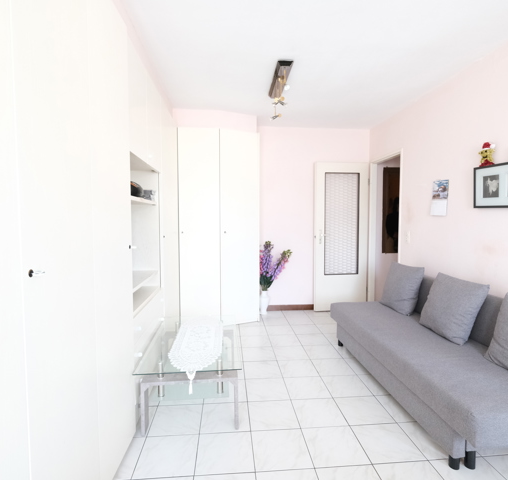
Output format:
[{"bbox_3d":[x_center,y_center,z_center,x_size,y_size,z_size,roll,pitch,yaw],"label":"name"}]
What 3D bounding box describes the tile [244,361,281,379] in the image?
[{"bbox_3d":[0.073,1.106,2.548,0.300,0.010,0.300,0,4,-5],"label":"tile"}]

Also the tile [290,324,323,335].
[{"bbox_3d":[0.595,1.030,3.434,0.298,0.012,0.297,0,3,-5],"label":"tile"}]

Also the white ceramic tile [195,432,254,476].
[{"bbox_3d":[-0.156,1.165,1.643,0.300,0.010,0.300,0,4,-5],"label":"white ceramic tile"}]

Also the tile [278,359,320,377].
[{"bbox_3d":[0.368,1.084,2.532,0.298,0.012,0.297,0,3,-5],"label":"tile"}]

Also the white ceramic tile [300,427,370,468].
[{"bbox_3d":[0.450,1.156,1.682,0.300,0.010,0.298,0,3,-5],"label":"white ceramic tile"}]

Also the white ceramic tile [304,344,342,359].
[{"bbox_3d":[0.656,1.084,2.888,0.300,0.010,0.298,0,3,-5],"label":"white ceramic tile"}]

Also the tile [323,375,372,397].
[{"bbox_3d":[0.706,1.123,2.307,0.300,0.010,0.300,0,4,-5],"label":"tile"}]

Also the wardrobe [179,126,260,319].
[{"bbox_3d":[-0.411,-0.133,3.758,0.950,2.300,0.570,0,4,-5],"label":"wardrobe"}]

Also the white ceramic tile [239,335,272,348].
[{"bbox_3d":[0.021,1.051,3.093,0.298,0.012,0.297,0,3,-5],"label":"white ceramic tile"}]

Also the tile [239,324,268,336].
[{"bbox_3d":[-0.003,1.033,3.386,0.298,0.012,0.297,0,3,-5],"label":"tile"}]

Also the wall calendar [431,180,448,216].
[{"bbox_3d":[1.718,-0.385,2.787,0.010,0.330,0.200,0,4,-5],"label":"wall calendar"}]

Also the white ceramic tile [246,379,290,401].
[{"bbox_3d":[0.100,1.122,2.248,0.300,0.010,0.298,0,3,-5],"label":"white ceramic tile"}]

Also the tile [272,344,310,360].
[{"bbox_3d":[0.344,1.067,2.825,0.298,0.012,0.297,0,3,-5],"label":"tile"}]

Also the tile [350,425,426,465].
[{"bbox_3d":[0.752,1.156,1.706,0.300,0.010,0.298,0,3,-5],"label":"tile"}]

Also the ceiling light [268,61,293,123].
[{"bbox_3d":[0.244,-1.347,2.793,0.140,0.225,0.720,0,3,-5],"label":"ceiling light"}]

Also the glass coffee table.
[{"bbox_3d":[-0.415,0.912,2.165,0.600,0.417,0.989,0,3,-5],"label":"glass coffee table"}]

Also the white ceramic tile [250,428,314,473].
[{"bbox_3d":[0.148,1.157,1.657,0.300,0.010,0.298,0,3,-5],"label":"white ceramic tile"}]

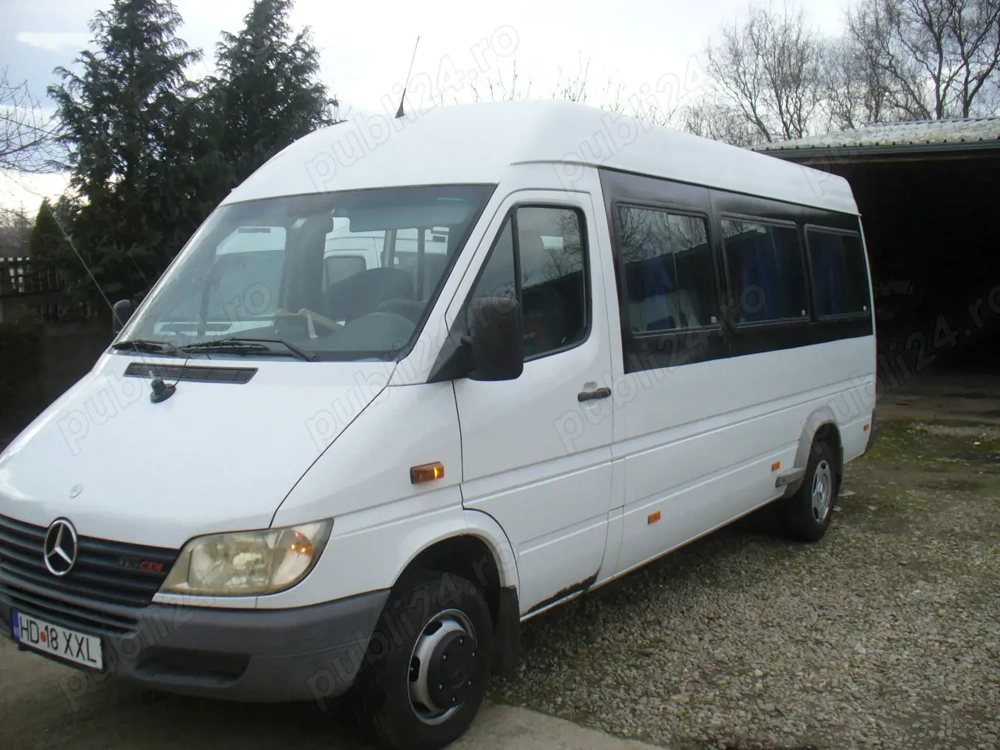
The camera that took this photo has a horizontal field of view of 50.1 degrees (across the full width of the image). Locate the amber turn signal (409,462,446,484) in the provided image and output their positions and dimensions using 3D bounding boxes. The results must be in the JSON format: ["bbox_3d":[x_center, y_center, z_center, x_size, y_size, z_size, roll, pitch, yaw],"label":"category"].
[{"bbox_3d":[-0.247,0.339,3.708,0.031,0.058,0.155,3,6,35],"label":"amber turn signal"}]

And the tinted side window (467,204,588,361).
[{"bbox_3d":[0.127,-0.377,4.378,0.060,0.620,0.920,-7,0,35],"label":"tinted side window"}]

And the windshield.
[{"bbox_3d":[-0.882,-0.473,4.473,1.670,0.930,0.140,3,-37,35],"label":"windshield"}]

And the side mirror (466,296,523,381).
[{"bbox_3d":[-0.029,-0.126,3.886,0.190,0.312,0.125,3,6,35],"label":"side mirror"}]

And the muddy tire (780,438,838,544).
[{"bbox_3d":[2.091,0.784,7.246,0.195,0.675,0.675,3,6,35],"label":"muddy tire"}]

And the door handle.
[{"bbox_3d":[0.413,0.082,4.667,0.050,0.048,0.240,3,6,35],"label":"door handle"}]

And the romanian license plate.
[{"bbox_3d":[-1.518,0.902,3.652,0.520,0.113,0.020,3,6,35],"label":"romanian license plate"}]

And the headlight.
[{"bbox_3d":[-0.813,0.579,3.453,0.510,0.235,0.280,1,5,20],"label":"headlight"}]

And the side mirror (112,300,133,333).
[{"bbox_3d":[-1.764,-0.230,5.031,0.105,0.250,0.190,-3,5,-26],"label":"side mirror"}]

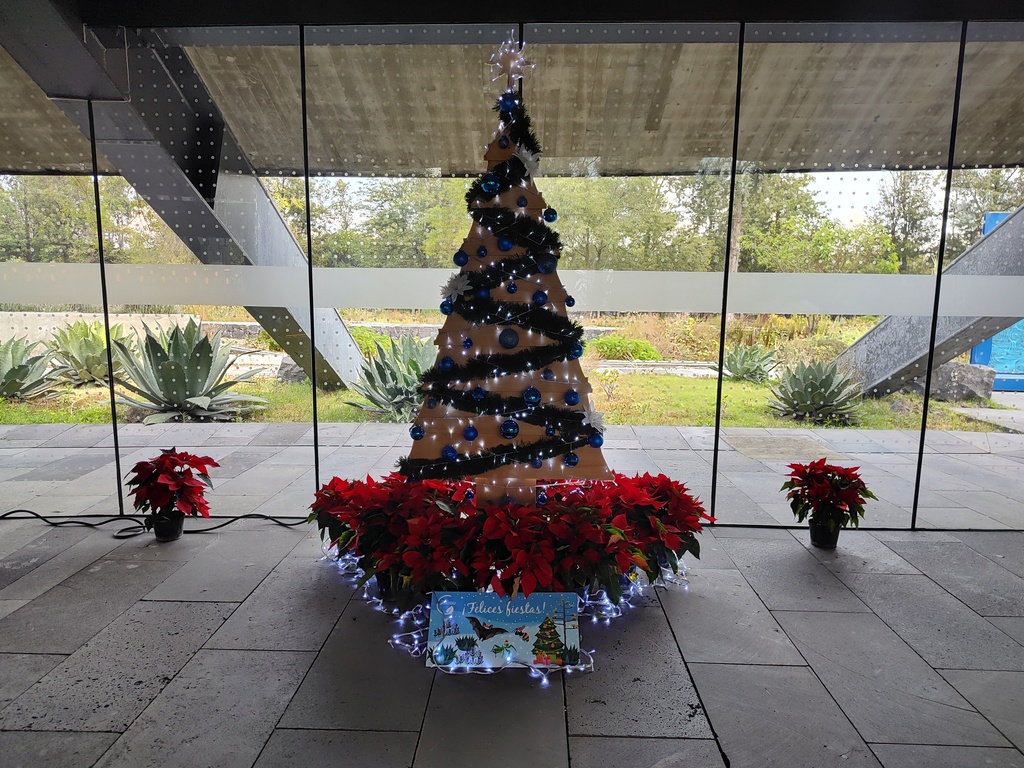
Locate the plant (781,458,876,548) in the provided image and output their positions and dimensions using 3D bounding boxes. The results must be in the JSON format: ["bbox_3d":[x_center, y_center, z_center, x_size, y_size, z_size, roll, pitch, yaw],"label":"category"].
[{"bbox_3d":[1.799,0.677,3.840,0.513,0.489,0.484,1,8,2],"label":"plant"}]

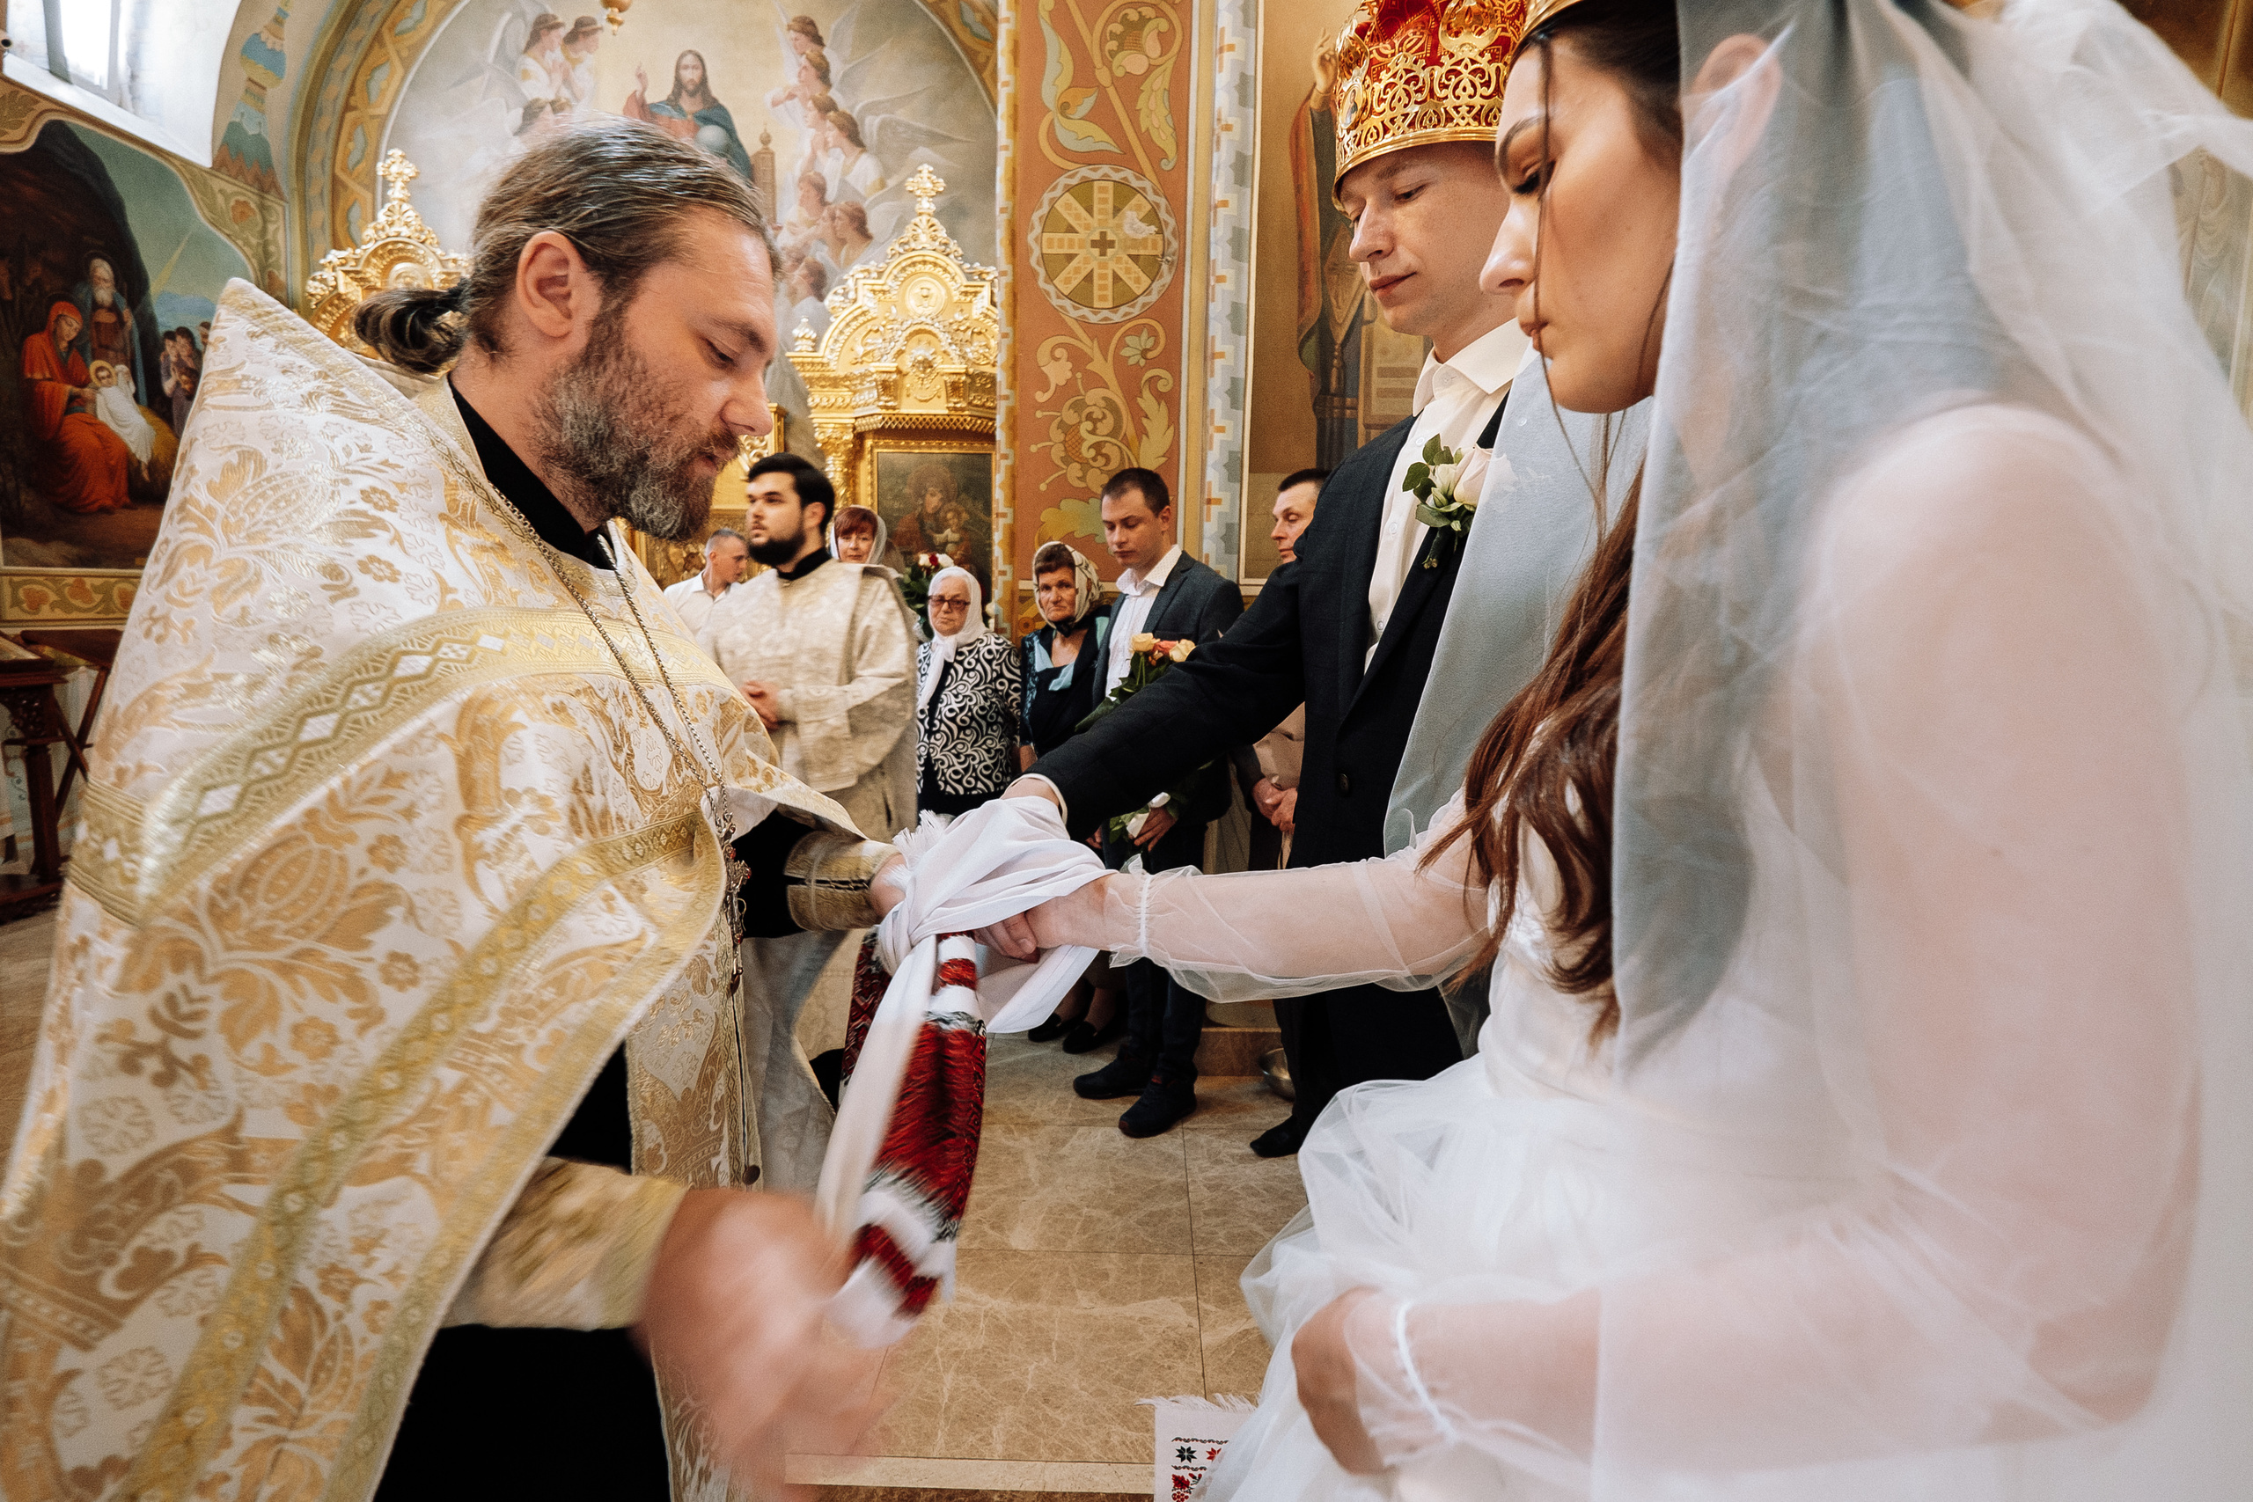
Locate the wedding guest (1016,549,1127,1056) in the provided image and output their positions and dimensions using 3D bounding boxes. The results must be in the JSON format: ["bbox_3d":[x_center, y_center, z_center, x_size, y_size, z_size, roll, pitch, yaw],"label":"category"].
[{"bbox_3d":[-0.186,0.157,3.412,0.470,1.610,0.320,7,11,33],"label":"wedding guest"}]

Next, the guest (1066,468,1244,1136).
[{"bbox_3d":[0.065,0.143,2.963,0.360,1.794,0.510,-8,13,-43],"label":"guest"}]

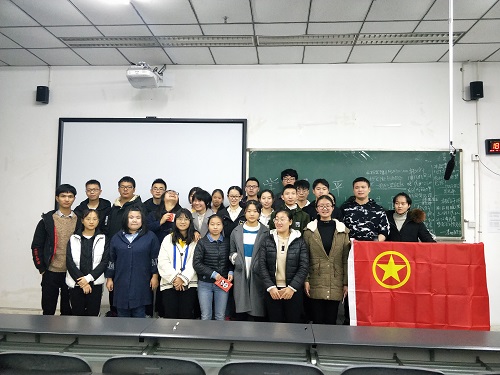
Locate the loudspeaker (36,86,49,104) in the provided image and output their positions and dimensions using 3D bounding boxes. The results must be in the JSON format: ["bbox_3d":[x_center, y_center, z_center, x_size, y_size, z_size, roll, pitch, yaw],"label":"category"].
[{"bbox_3d":[-2.936,-1.307,5.118,0.145,0.225,0.140,2,-4,-15],"label":"loudspeaker"}]

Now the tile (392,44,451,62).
[{"bbox_3d":[2.190,-1.725,4.642,0.600,0.020,0.520,1,-4,4],"label":"tile"}]

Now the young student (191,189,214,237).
[{"bbox_3d":[-0.568,0.849,4.255,0.460,1.630,0.280,1,-4,-5],"label":"young student"}]

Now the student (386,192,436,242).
[{"bbox_3d":[1.721,0.870,3.874,0.580,1.629,0.360,0,-4,18],"label":"student"}]

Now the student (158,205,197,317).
[{"bbox_3d":[-0.778,0.996,3.959,0.470,1.530,0.310,1,-4,-9],"label":"student"}]

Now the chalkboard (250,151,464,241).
[{"bbox_3d":[1.377,0.074,4.786,2.845,1.186,0.050,1,-4,4],"label":"chalkboard"}]

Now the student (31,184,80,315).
[{"bbox_3d":[-2.171,0.833,4.119,0.540,1.750,0.330,2,-4,-21],"label":"student"}]

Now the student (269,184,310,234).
[{"bbox_3d":[0.447,0.819,4.061,0.490,1.711,0.320,1,-4,6],"label":"student"}]

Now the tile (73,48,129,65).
[{"bbox_3d":[-1.997,-1.782,4.899,0.600,0.020,0.531,1,-4,4],"label":"tile"}]

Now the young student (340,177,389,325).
[{"bbox_3d":[1.203,0.781,3.819,0.540,1.781,0.360,0,-4,10],"label":"young student"}]

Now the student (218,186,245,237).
[{"bbox_3d":[-0.214,0.816,4.332,0.460,1.660,0.280,1,-4,-2],"label":"student"}]

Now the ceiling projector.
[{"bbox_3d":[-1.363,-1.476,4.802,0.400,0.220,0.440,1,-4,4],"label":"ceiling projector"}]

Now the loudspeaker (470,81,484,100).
[{"bbox_3d":[2.938,-1.256,4.667,0.125,0.210,0.125,1,-4,4],"label":"loudspeaker"}]

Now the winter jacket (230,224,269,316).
[{"bbox_3d":[0.000,0.898,3.930,0.450,0.990,0.300,1,-4,-3],"label":"winter jacket"}]

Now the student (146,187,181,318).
[{"bbox_3d":[-0.924,0.840,4.024,0.470,1.615,0.360,1,-4,-6],"label":"student"}]

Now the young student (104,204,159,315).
[{"bbox_3d":[-1.183,0.973,3.666,0.560,1.569,0.360,2,-4,-7],"label":"young student"}]

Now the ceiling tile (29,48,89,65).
[{"bbox_3d":[-2.596,-1.790,4.939,0.600,0.020,0.531,1,-4,4],"label":"ceiling tile"}]

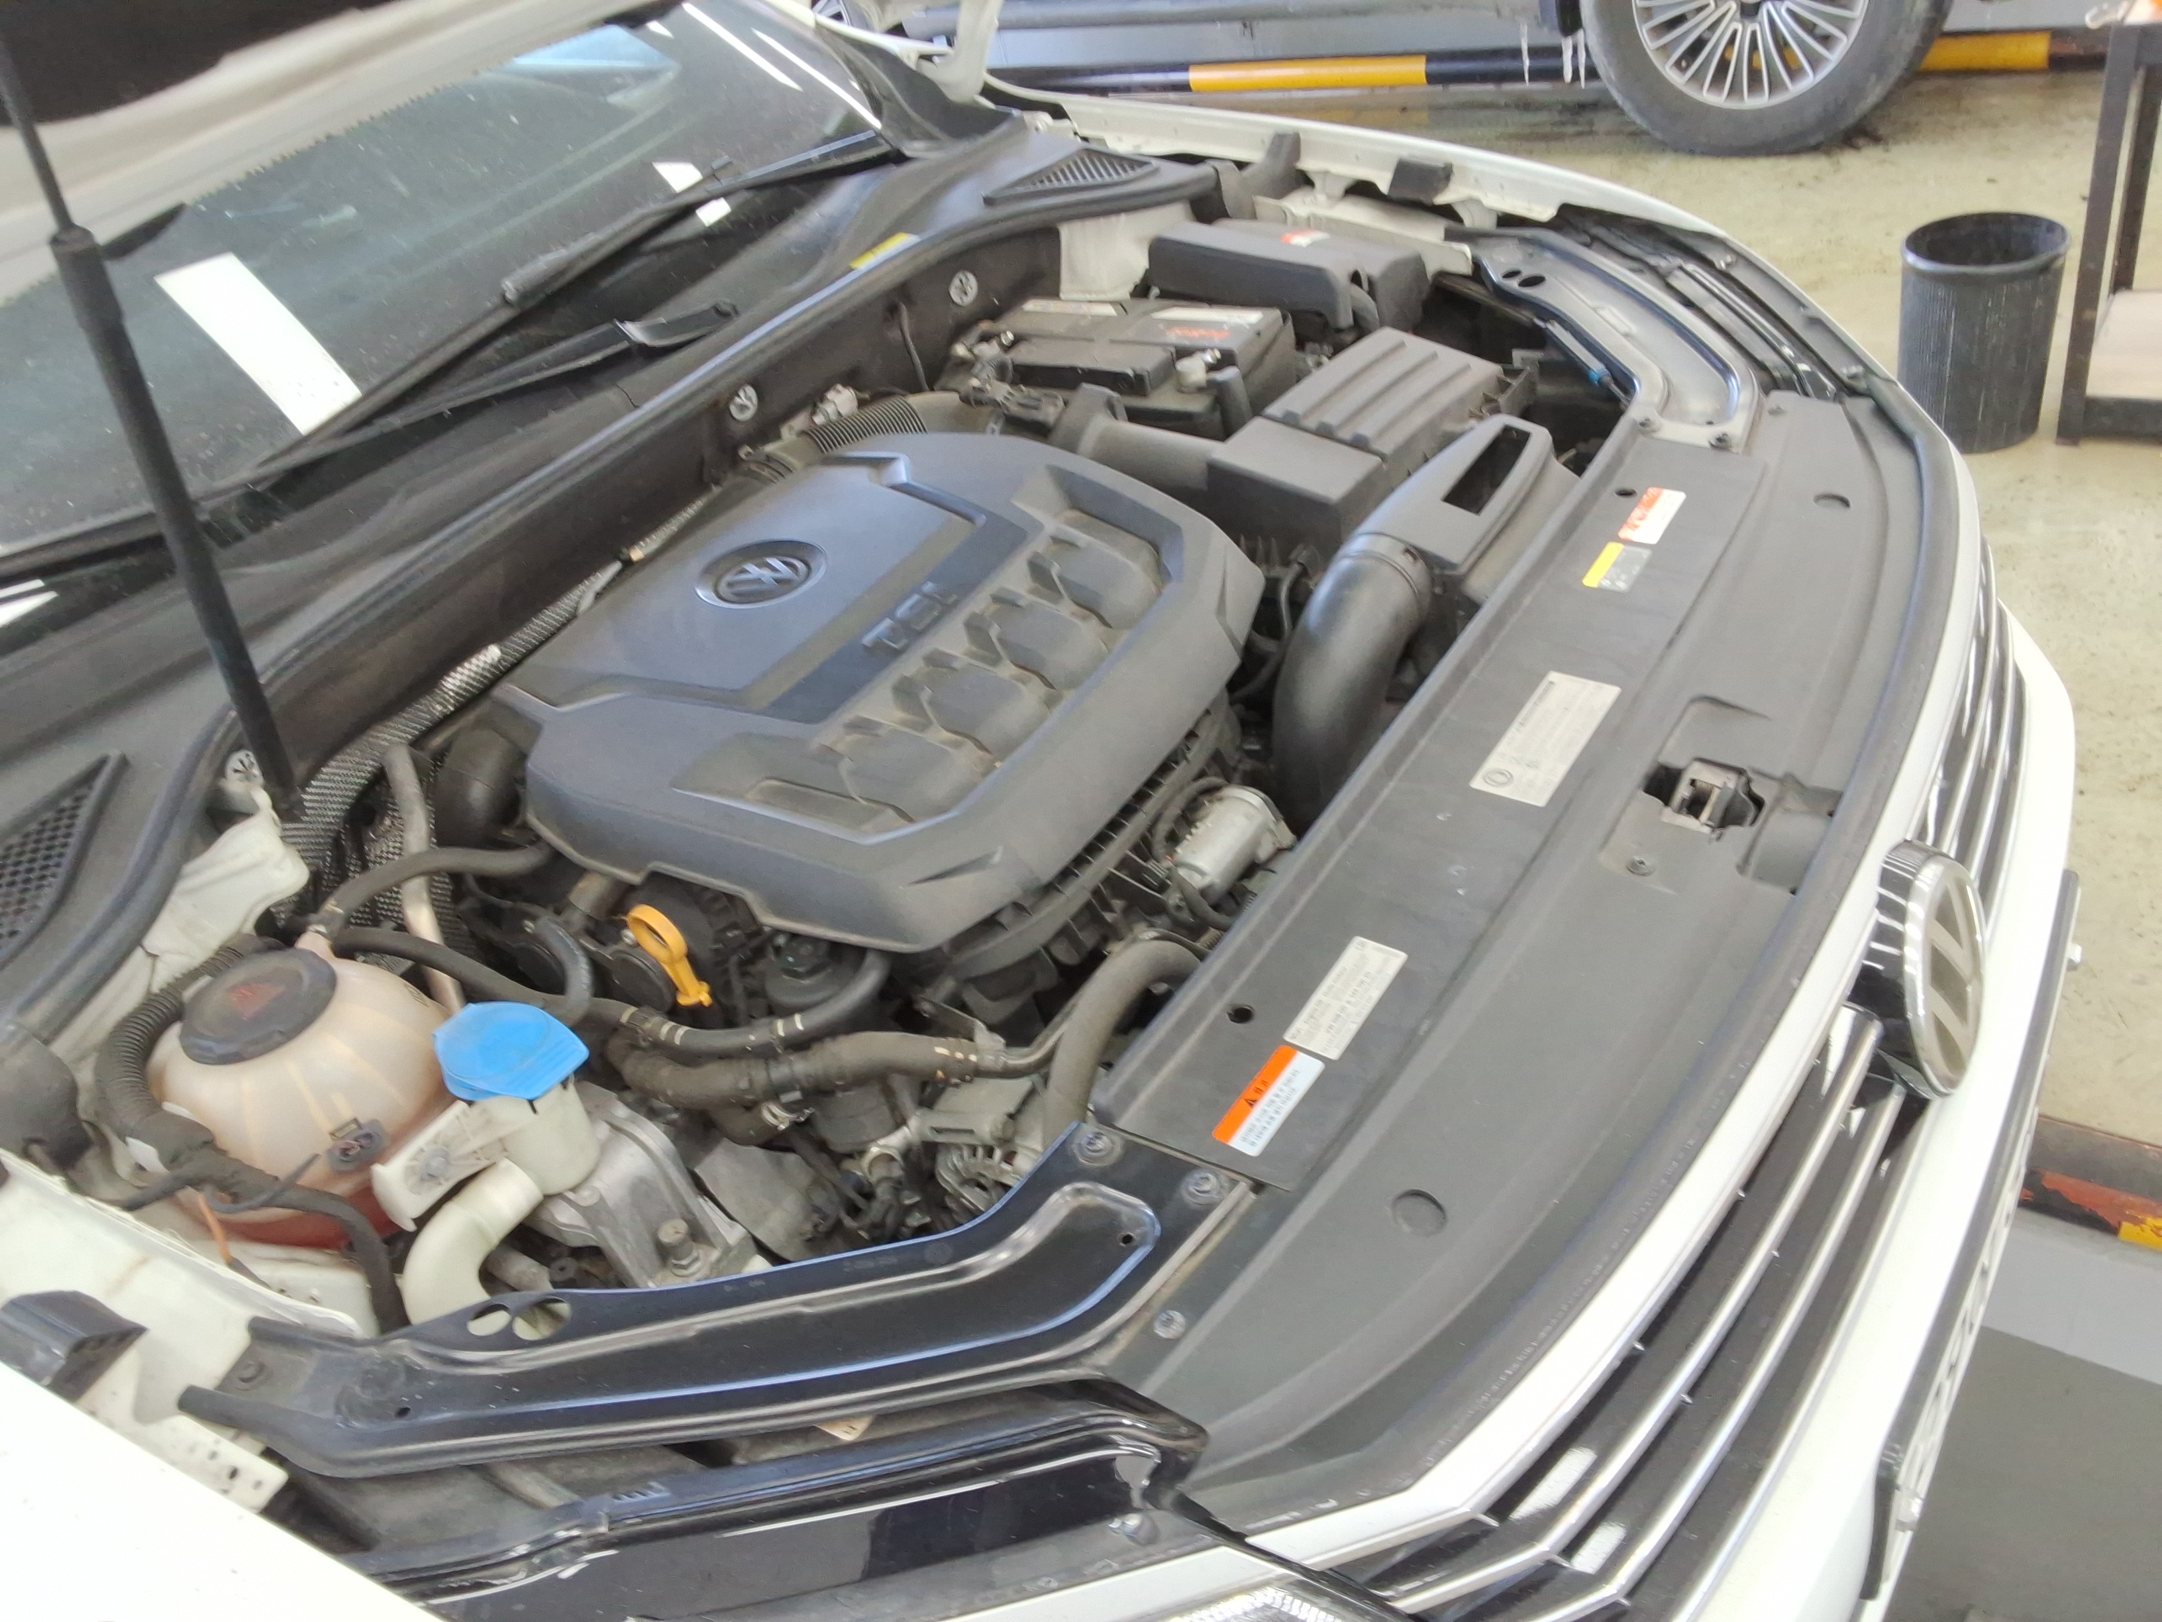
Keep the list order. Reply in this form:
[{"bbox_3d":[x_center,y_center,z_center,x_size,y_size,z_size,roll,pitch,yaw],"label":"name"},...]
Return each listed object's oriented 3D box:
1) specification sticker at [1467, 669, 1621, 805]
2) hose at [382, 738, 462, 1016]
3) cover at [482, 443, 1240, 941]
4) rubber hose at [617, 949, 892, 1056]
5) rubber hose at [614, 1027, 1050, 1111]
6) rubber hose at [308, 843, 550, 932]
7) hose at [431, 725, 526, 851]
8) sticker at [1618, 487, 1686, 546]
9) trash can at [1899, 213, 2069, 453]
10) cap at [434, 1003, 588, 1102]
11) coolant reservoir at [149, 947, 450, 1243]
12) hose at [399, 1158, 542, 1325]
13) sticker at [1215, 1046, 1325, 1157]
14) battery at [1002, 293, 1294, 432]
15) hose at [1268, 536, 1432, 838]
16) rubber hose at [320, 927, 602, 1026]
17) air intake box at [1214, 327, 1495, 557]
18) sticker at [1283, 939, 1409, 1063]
[{"bbox_3d":[0.284,-0.046,1.063,0.045,0.003,0.125,22,48,25],"label":"specification sticker"},{"bbox_3d":[-0.463,0.047,1.225,0.029,0.029,0.204,-28,70,27],"label":"hose"},{"bbox_3d":[-0.137,-0.136,1.356,0.495,0.115,0.525,13,44,33],"label":"cover"},{"bbox_3d":[-0.220,0.135,1.162,0.191,0.027,0.060,-12,36,4],"label":"rubber hose"},{"bbox_3d":[-0.177,0.171,1.158,0.312,0.050,0.060,0,38,19],"label":"rubber hose"},{"bbox_3d":[-0.423,0.046,1.137,0.034,0.044,0.183,12,21,32],"label":"rubber hose"},{"bbox_3d":[-0.441,-0.017,1.284,0.078,0.088,0.073,13,44,33],"label":"hose"},{"bbox_3d":[0.390,-0.202,1.191,0.026,0.002,0.066,18,47,27],"label":"sticker"},{"bbox_3d":[1.406,-0.748,2.748,0.231,0.307,0.231,13,44,33],"label":"trash can"},{"bbox_3d":[-0.295,0.127,0.906,0.078,0.025,0.056,22,48,25],"label":"cap"},{"bbox_3d":[-0.441,0.165,0.990,0.165,0.169,0.165,13,44,33],"label":"coolant reservoir"},{"bbox_3d":[-0.324,0.229,0.931,0.059,0.093,0.073,13,44,33],"label":"hose"},{"bbox_3d":[0.094,0.143,0.868,0.024,0.003,0.066,22,48,25],"label":"sticker"},{"bbox_3d":[0.047,-0.378,1.714,0.280,0.190,0.175,13,44,33],"label":"battery"},{"bbox_3d":[0.192,-0.087,1.230,0.083,0.186,0.167,13,44,33],"label":"hose"},{"bbox_3d":[-0.407,0.109,1.154,0.178,0.093,0.024,-3,37,16],"label":"rubber hose"},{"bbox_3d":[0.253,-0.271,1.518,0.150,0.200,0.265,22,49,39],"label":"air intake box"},{"bbox_3d":[0.136,0.094,0.891,0.031,0.002,0.080,20,48,28],"label":"sticker"}]

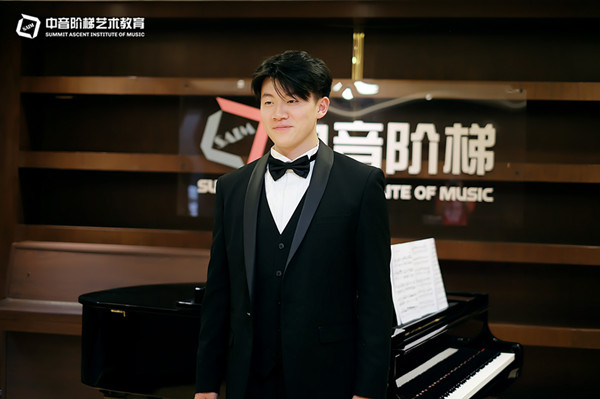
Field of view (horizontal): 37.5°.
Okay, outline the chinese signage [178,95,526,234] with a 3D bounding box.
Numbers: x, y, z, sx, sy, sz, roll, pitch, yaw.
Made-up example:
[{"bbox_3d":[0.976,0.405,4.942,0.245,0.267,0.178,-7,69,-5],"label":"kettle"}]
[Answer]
[{"bbox_3d":[0.236,-0.220,4.404,1.735,0.685,0.040,2,2,9],"label":"chinese signage"}]

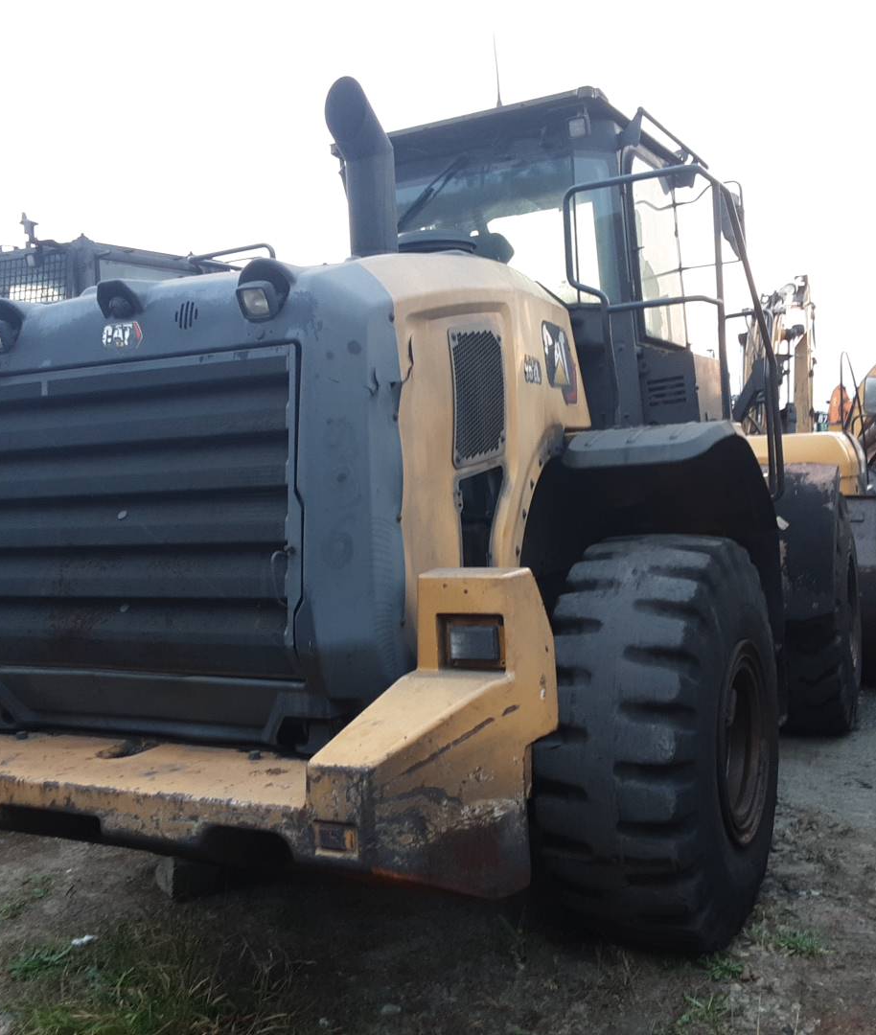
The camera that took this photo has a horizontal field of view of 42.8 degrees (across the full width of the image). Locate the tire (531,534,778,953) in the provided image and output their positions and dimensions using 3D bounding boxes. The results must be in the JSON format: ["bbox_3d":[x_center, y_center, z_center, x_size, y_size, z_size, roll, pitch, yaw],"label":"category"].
[{"bbox_3d":[0.936,0.873,4.508,0.612,1.610,1.610,-2,2,28],"label":"tire"}]

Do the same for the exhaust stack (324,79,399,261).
[{"bbox_3d":[-0.298,-1.344,4.339,0.185,0.676,0.346,-2,2,28],"label":"exhaust stack"}]

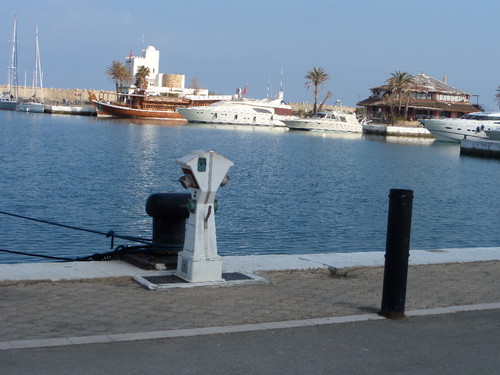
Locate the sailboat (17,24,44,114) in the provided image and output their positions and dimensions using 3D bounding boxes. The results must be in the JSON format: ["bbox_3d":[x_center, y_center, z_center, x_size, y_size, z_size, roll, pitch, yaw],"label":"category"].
[{"bbox_3d":[-45.732,-24.850,187.000,4.000,18.300,12.500,1,5,-25],"label":"sailboat"}]

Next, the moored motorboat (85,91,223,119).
[{"bbox_3d":[-20.154,-17.474,192.000,27.500,6.200,6.800,3,5,-10],"label":"moored motorboat"}]

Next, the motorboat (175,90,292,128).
[{"bbox_3d":[-2.715,-16.497,187.000,24.300,7.200,6.000,3,5,-12],"label":"motorboat"}]

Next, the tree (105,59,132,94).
[{"bbox_3d":[-29.810,-23.802,203.000,5.800,10.300,5.800,4,5,0],"label":"tree"}]

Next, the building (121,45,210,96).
[{"bbox_3d":[-20.234,-26.413,217.000,19.500,14.500,12.000,2,5,-18],"label":"building"}]

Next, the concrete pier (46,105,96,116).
[{"bbox_3d":[-38.285,-16.317,191.000,11.000,1.900,6.000,3,5,-12],"label":"concrete pier"}]

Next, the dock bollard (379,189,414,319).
[{"bbox_3d":[1.178,0.535,7.200,0.200,1.020,0.200,4,5,0],"label":"dock bollard"}]

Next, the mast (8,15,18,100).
[{"bbox_3d":[-50.971,-28.018,193.000,0.300,18.300,0.300,2,5,-20],"label":"mast"}]

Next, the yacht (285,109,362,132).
[{"bbox_3d":[14.184,-12.630,174.000,14.600,3.900,4.400,2,5,-15],"label":"yacht"}]

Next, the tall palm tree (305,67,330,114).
[{"bbox_3d":[14.698,-21.122,195.000,5.500,10.600,5.500,4,5,0],"label":"tall palm tree"}]

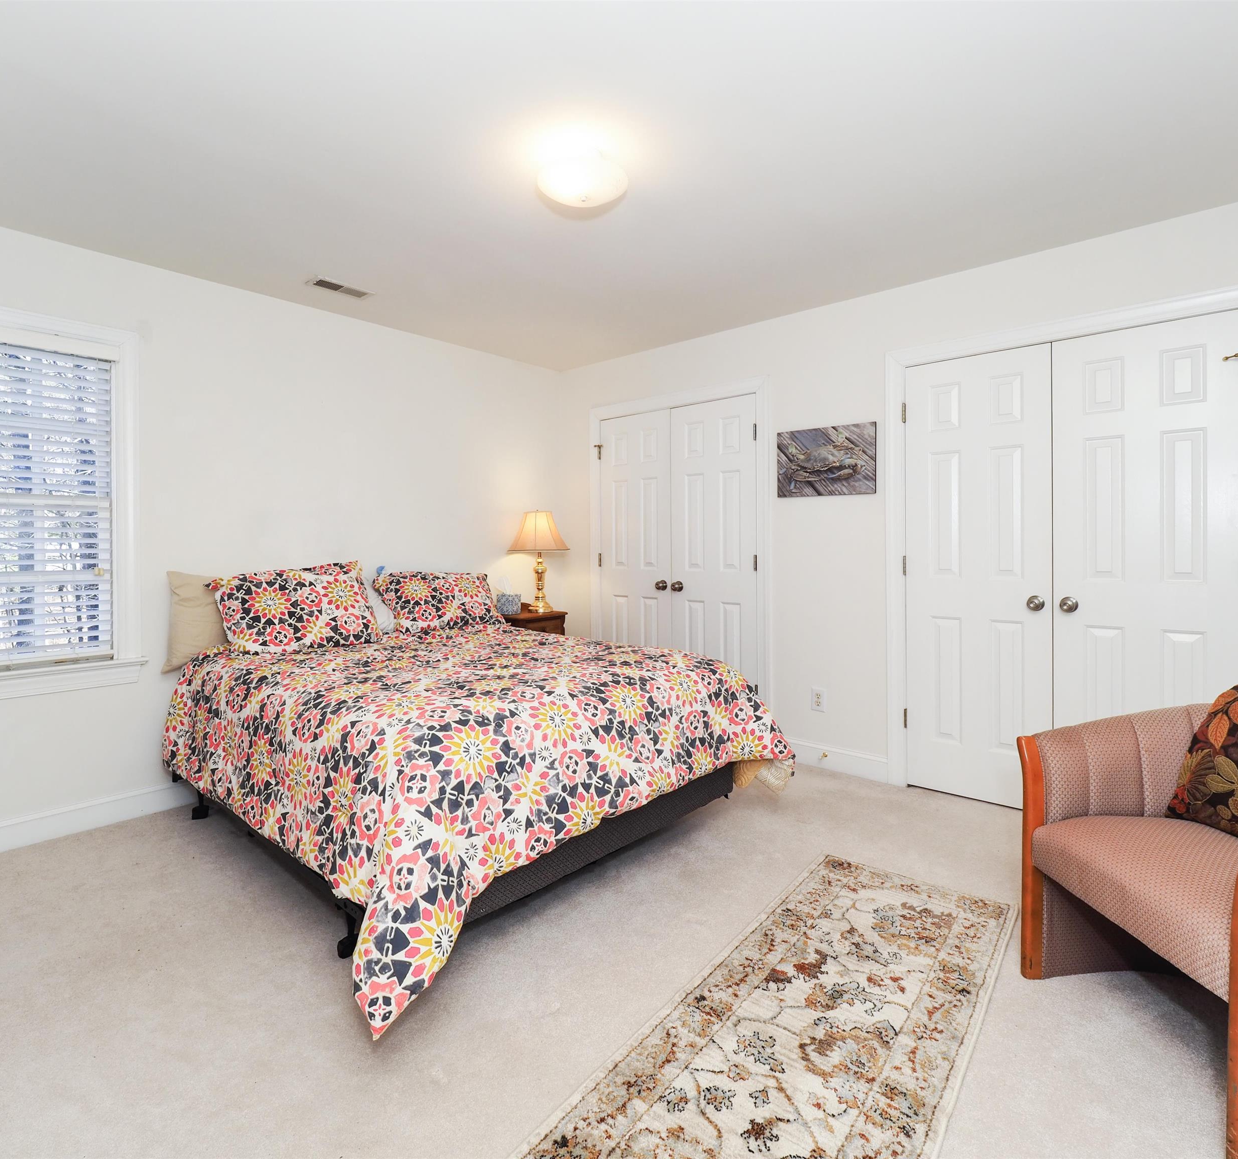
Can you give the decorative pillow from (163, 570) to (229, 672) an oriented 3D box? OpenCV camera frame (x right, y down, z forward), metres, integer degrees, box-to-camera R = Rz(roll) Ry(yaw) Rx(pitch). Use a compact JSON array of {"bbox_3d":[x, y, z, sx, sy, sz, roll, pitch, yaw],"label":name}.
[{"bbox_3d":[-1.833,0.177,2.944,0.159,0.459,0.570,-15,-9,42],"label":"decorative pillow"}]

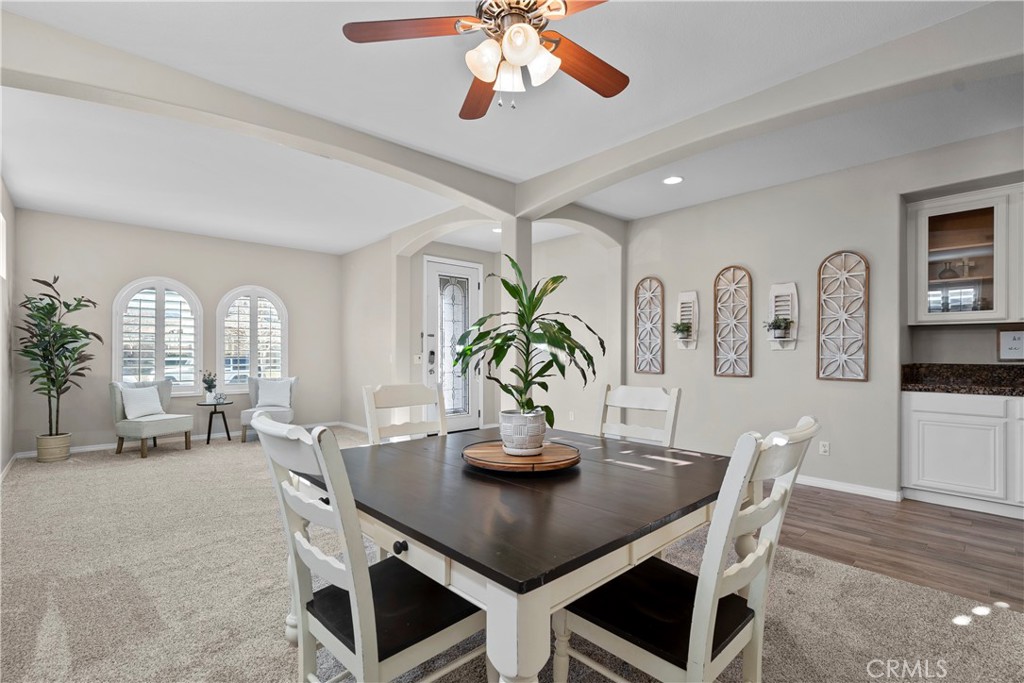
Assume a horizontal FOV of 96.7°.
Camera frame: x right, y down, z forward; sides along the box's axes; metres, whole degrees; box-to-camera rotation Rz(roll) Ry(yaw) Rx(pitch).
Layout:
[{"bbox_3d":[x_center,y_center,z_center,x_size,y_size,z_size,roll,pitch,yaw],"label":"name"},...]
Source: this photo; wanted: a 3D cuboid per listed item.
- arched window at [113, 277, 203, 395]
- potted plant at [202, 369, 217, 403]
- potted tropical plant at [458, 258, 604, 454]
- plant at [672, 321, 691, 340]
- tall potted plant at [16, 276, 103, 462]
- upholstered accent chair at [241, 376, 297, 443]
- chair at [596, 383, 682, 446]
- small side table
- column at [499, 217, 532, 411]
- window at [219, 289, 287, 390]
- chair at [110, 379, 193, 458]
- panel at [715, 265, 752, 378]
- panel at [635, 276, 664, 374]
[{"bbox_3d":[-4.454,-0.049,5.781,0.910,1.542,0.100,1,-1,-43],"label":"arched window"},{"bbox_3d":[-3.884,0.578,5.848,0.190,0.430,0.180,1,-2,-42],"label":"potted plant"},{"bbox_3d":[0.071,0.048,1.808,0.580,0.765,0.520,0,-1,0],"label":"potted tropical plant"},{"bbox_3d":[1.818,-0.118,4.832,0.150,0.200,0.200,1,-2,-42],"label":"plant"},{"bbox_3d":[-4.957,0.284,4.998,0.680,2.020,0.620,1,-1,-43],"label":"tall potted plant"},{"bbox_3d":[-3.295,0.898,6.192,0.620,0.810,0.640,1,-1,-18],"label":"upholstered accent chair"},{"bbox_3d":[0.499,0.740,2.174,0.460,1.025,0.540,-1,-1,41],"label":"chair"},{"bbox_3d":[-3.850,1.057,5.909,0.410,0.506,0.410,1,-1,-43],"label":"small side table"},{"bbox_3d":[0.051,0.057,4.342,0.197,2.440,0.217,1,-2,-42],"label":"column"},{"bbox_3d":[-3.649,-0.023,6.462,0.910,1.530,0.100,1,-2,-42],"label":"window"},{"bbox_3d":[-4.199,0.878,5.338,0.630,0.805,0.610,0,-1,27],"label":"chair"},{"bbox_3d":[2.199,-0.199,4.522,0.030,1.105,0.362,1,-1,-43],"label":"panel"},{"bbox_3d":[1.575,-0.183,5.181,0.030,1.105,0.362,1,-1,-43],"label":"panel"}]

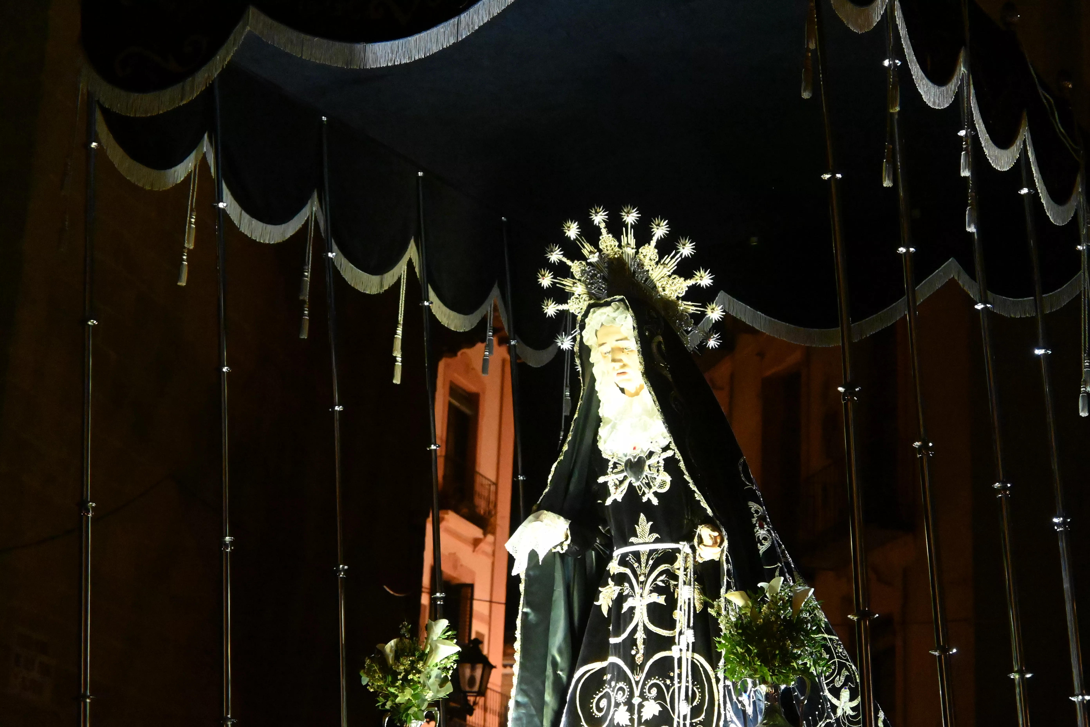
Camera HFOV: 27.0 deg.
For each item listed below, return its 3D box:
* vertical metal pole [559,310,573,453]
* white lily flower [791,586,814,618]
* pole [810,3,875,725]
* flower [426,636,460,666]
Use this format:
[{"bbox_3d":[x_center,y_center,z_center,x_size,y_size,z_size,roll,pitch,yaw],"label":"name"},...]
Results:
[{"bbox_3d":[0.077,0.065,8.184,0.050,0.560,0.050,-3,-15,0],"label":"vertical metal pole"},{"bbox_3d":[0.613,0.567,5.394,0.062,0.080,0.060,-13,-18,34],"label":"white lily flower"},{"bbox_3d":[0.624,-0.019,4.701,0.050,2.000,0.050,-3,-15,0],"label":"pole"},{"bbox_3d":[-0.261,0.734,5.789,0.090,0.080,0.075,-11,-17,28],"label":"flower"}]

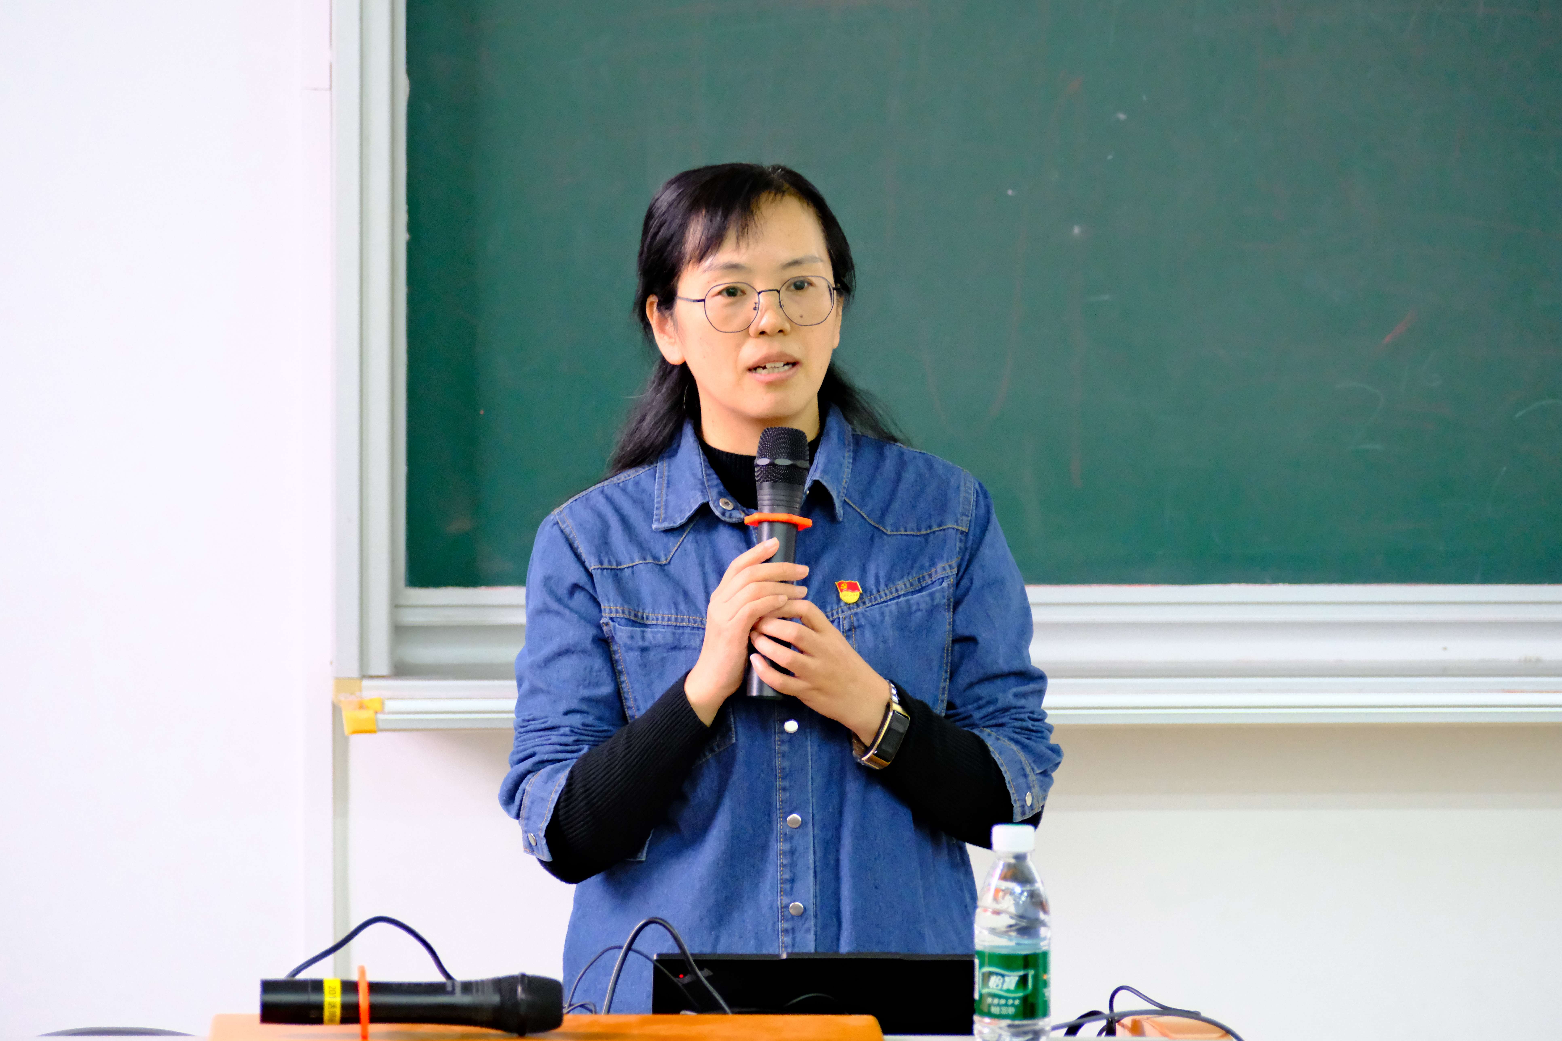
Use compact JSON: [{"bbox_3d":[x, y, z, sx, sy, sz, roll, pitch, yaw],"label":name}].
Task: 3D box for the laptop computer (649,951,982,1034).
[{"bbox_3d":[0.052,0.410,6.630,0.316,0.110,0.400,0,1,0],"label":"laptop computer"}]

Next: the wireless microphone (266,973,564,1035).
[{"bbox_3d":[-0.287,0.377,6.080,0.240,0.050,0.050,0,0,0],"label":"wireless microphone"}]

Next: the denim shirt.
[{"bbox_3d":[-0.001,0.237,7.030,0.505,0.680,0.330,0,1,-9],"label":"denim shirt"}]

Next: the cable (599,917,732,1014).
[{"bbox_3d":[-0.095,0.369,6.420,0.110,0.090,0.100,0,1,0],"label":"cable"}]

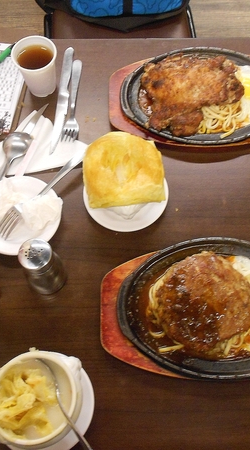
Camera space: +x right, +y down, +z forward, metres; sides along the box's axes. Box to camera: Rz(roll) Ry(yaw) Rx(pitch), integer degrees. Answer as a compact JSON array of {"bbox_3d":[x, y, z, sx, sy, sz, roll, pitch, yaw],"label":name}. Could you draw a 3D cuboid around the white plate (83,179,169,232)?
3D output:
[{"bbox_3d":[0.002,-0.047,0.711,0.133,0.021,0.133,0,68,0],"label":"white plate"}]

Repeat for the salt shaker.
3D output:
[{"bbox_3d":[-0.115,0.057,0.626,0.057,0.099,0.057,0,68,0],"label":"salt shaker"}]

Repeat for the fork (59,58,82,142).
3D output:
[{"bbox_3d":[-0.089,-0.220,0.783,0.026,0.018,0.176,2,68,1],"label":"fork"}]

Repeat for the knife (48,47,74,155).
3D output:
[{"bbox_3d":[-0.106,-0.214,0.768,0.021,0.010,0.217,6,69,2],"label":"knife"}]

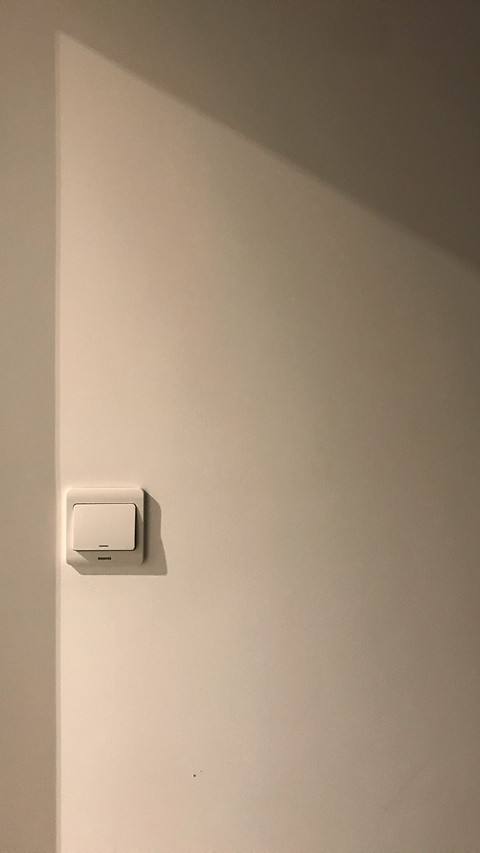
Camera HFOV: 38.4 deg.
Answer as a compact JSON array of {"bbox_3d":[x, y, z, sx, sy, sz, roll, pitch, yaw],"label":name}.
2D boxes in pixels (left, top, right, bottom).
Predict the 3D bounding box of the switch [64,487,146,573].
[{"bbox_3d":[-0.149,0.112,0.763,0.086,0.087,0.013,0,0,0],"label":"switch"}]

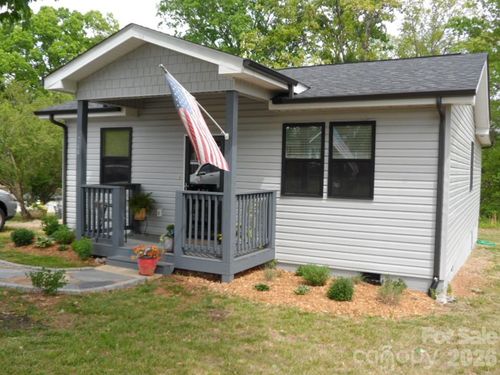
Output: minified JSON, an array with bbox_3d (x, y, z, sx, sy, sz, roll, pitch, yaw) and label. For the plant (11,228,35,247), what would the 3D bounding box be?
[{"bbox_3d":[-4.648,0.986,10.330,0.464,0.366,0.445,2,2,26],"label":"plant"}]

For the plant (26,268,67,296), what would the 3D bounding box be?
[{"bbox_3d":[-2.707,1.224,6.760,0.524,0.356,0.474,2,2,26],"label":"plant"}]

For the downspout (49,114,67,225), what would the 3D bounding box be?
[{"bbox_3d":[-4.240,-0.254,11.210,0.099,2.658,0.494,2,2,26],"label":"downspout"}]

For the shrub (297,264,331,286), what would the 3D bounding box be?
[{"bbox_3d":[1.034,1.410,8.100,0.500,0.340,0.440,3,2,27],"label":"shrub"}]

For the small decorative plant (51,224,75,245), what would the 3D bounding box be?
[{"bbox_3d":[-3.972,0.970,10.772,0.455,0.415,0.435,2,2,26],"label":"small decorative plant"}]

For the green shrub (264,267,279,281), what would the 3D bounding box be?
[{"bbox_3d":[0.355,1.384,8.276,0.237,0.237,0.227,1,2,0],"label":"green shrub"}]

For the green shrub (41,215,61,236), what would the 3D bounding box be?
[{"bbox_3d":[-4.724,0.902,12.000,0.500,0.500,0.480,3,2,27],"label":"green shrub"}]

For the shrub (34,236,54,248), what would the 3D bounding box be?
[{"bbox_3d":[-4.187,1.121,10.300,0.400,0.220,0.370,3,2,27],"label":"shrub"}]

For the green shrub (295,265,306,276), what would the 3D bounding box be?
[{"bbox_3d":[0.884,1.425,8.680,0.270,0.220,0.250,3,2,27],"label":"green shrub"}]

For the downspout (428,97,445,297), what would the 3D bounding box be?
[{"bbox_3d":[2.840,0.184,7.684,0.109,2.984,0.524,2,2,26],"label":"downspout"}]

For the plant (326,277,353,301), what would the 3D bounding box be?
[{"bbox_3d":[1.262,1.409,7.050,0.370,0.320,0.360,3,2,27],"label":"plant"}]

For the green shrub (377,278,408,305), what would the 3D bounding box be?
[{"bbox_3d":[1.968,1.422,6.980,0.380,0.360,0.360,3,2,27],"label":"green shrub"}]

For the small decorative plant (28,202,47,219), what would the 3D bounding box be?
[{"bbox_3d":[-6.381,0.655,15.182,0.544,0.494,0.514,2,2,26],"label":"small decorative plant"}]

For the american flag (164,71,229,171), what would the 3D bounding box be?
[{"bbox_3d":[-0.660,-0.839,6.654,0.435,1.216,0.929,2,2,26],"label":"american flag"}]

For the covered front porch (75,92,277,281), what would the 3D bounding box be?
[{"bbox_3d":[-1.305,-0.090,8.995,3.170,2.900,1.710,3,2,27],"label":"covered front porch"}]

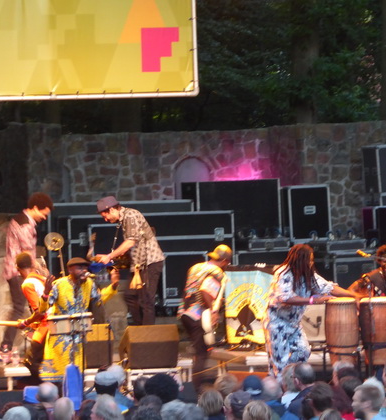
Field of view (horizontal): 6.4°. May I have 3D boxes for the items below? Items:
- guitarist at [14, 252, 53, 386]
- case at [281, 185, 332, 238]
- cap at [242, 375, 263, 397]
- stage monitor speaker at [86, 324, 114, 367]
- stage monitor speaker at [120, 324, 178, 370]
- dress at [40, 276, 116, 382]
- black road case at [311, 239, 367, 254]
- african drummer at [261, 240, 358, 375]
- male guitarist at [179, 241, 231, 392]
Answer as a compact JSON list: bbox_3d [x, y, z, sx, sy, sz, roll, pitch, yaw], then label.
[{"bbox_3d":[-1.598,1.164,34.900,0.500,1.500,0.500,-2,1,-20],"label":"guitarist"},{"bbox_3d":[1.531,0.034,46.500,0.570,0.730,0.550,-4,4,-11],"label":"case"},{"bbox_3d":[0.529,1.561,30.800,0.180,0.145,0.260,-3,4,3],"label":"cap"},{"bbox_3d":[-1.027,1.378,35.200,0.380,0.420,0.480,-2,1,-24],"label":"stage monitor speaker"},{"bbox_3d":[-0.431,1.374,35.100,0.510,0.420,0.500,-2,1,-13],"label":"stage monitor speaker"},{"bbox_3d":[-1.248,1.296,37.400,0.760,1.120,0.450,-4,4,-14],"label":"dress"},{"bbox_3d":[1.736,0.441,41.300,0.490,0.170,0.650,-3,2,-17],"label":"black road case"},{"bbox_3d":[1.154,1.105,34.300,0.850,1.560,0.520,-2,1,-9],"label":"african drummer"},{"bbox_3d":[0.114,1.118,34.400,0.560,1.580,0.520,-2,1,-17],"label":"male guitarist"}]

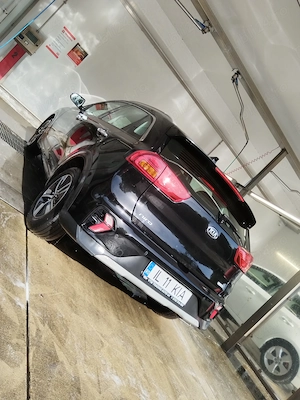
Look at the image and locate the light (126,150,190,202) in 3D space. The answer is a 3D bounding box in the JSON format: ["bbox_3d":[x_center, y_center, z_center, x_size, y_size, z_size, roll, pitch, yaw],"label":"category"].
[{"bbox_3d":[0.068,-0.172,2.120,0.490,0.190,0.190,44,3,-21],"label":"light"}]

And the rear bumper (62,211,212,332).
[{"bbox_3d":[0.042,0.610,2.427,1.760,0.380,0.400,44,3,-31],"label":"rear bumper"}]

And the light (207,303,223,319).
[{"bbox_3d":[0.552,0.994,2.732,0.160,0.160,0.110,44,3,-31],"label":"light"}]

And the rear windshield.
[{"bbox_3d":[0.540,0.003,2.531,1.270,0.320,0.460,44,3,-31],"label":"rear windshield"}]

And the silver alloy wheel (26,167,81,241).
[{"bbox_3d":[-0.740,0.017,2.535,0.225,0.660,0.660,44,3,-31],"label":"silver alloy wheel"}]

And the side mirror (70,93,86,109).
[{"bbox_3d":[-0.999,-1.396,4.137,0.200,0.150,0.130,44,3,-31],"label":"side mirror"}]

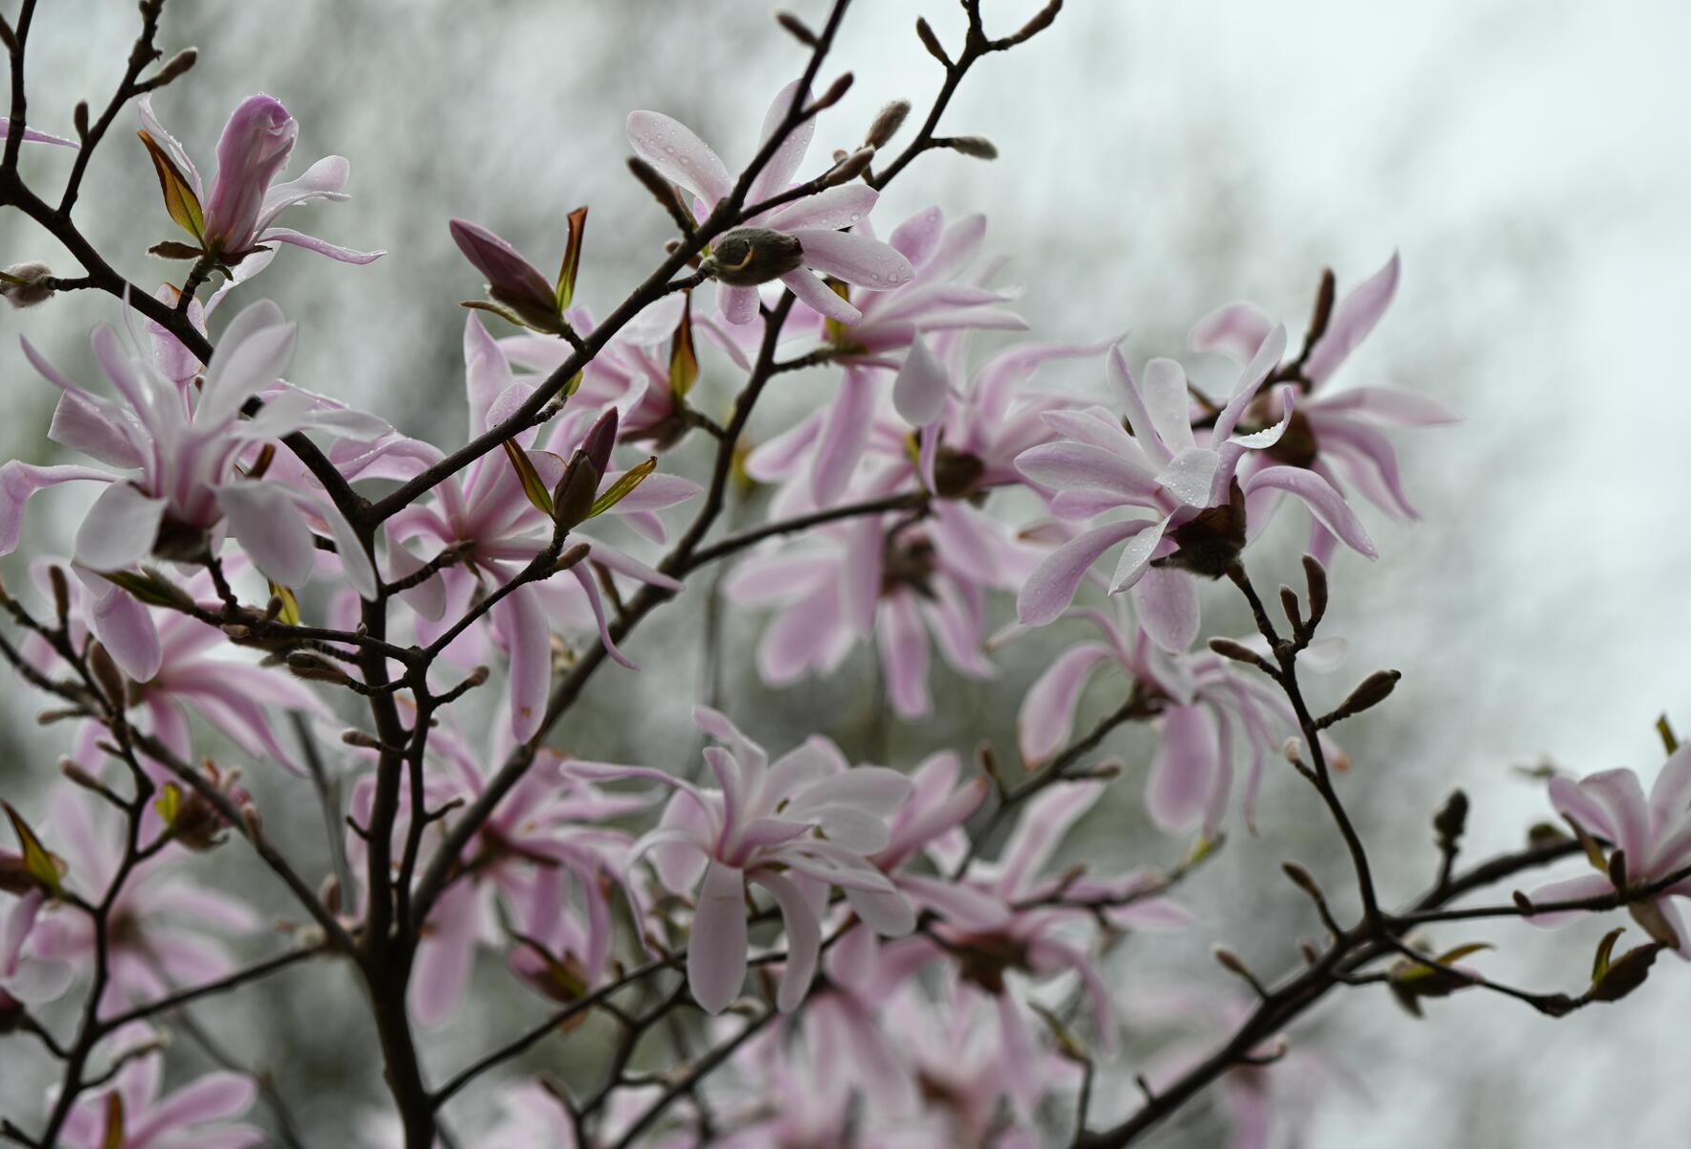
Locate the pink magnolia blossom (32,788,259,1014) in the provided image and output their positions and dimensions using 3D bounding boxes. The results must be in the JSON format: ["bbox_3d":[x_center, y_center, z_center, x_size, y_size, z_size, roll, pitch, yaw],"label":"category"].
[{"bbox_3d":[-0.259,0.122,1.860,0.086,0.082,0.055,1,27,-7],"label":"pink magnolia blossom"}]

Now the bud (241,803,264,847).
[{"bbox_3d":[-0.185,0.078,1.570,0.006,0.015,0.006,-18,0,0],"label":"bud"}]

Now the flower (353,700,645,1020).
[{"bbox_3d":[-0.121,0.102,1.760,0.104,0.110,0.090,9,-6,0],"label":"flower"}]

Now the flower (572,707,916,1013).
[{"bbox_3d":[-0.031,0.088,1.550,0.105,0.095,0.075,5,-54,-29],"label":"flower"}]

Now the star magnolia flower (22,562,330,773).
[{"bbox_3d":[-0.218,0.030,1.640,0.105,0.090,0.070,-4,20,21],"label":"star magnolia flower"}]

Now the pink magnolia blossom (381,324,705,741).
[{"bbox_3d":[-0.093,-0.014,1.540,0.110,0.120,0.075,-6,20,31],"label":"pink magnolia blossom"}]

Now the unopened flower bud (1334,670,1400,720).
[{"bbox_3d":[0.161,0.037,1.550,0.024,0.008,0.008,-36,0,0],"label":"unopened flower bud"}]

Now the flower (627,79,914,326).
[{"bbox_3d":[-0.024,-0.116,1.570,0.086,0.077,0.055,-6,12,26],"label":"flower"}]

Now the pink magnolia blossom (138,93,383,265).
[{"bbox_3d":[-0.182,-0.123,1.560,0.076,0.054,0.066,7,-7,0],"label":"pink magnolia blossom"}]

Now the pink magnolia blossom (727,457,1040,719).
[{"bbox_3d":[0.012,0.005,1.720,0.108,0.100,0.065,1,12,-6],"label":"pink magnolia blossom"}]

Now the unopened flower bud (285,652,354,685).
[{"bbox_3d":[-0.155,0.028,1.480,0.019,0.007,0.007,17,0,-12],"label":"unopened flower bud"}]

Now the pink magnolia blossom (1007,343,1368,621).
[{"bbox_3d":[0.104,-0.028,1.500,0.085,0.085,0.105,-38,0,-16],"label":"pink magnolia blossom"}]

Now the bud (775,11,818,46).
[{"bbox_3d":[-0.015,-0.164,1.510,0.015,0.005,0.005,38,0,0],"label":"bud"}]

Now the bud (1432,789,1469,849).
[{"bbox_3d":[0.195,0.079,1.620,0.011,0.019,0.011,13,0,0],"label":"bud"}]

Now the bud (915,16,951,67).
[{"bbox_3d":[0.026,-0.161,1.520,0.005,0.017,0.005,-30,0,0],"label":"bud"}]

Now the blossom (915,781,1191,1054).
[{"bbox_3d":[0.076,0.123,1.800,0.096,0.094,0.085,6,-12,0],"label":"blossom"}]

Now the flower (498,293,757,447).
[{"bbox_3d":[-0.072,-0.067,1.650,0.080,0.055,0.070,22,-8,12],"label":"flower"}]

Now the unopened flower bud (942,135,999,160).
[{"bbox_3d":[0.038,-0.130,1.530,0.017,0.006,0.006,15,0,0],"label":"unopened flower bud"}]

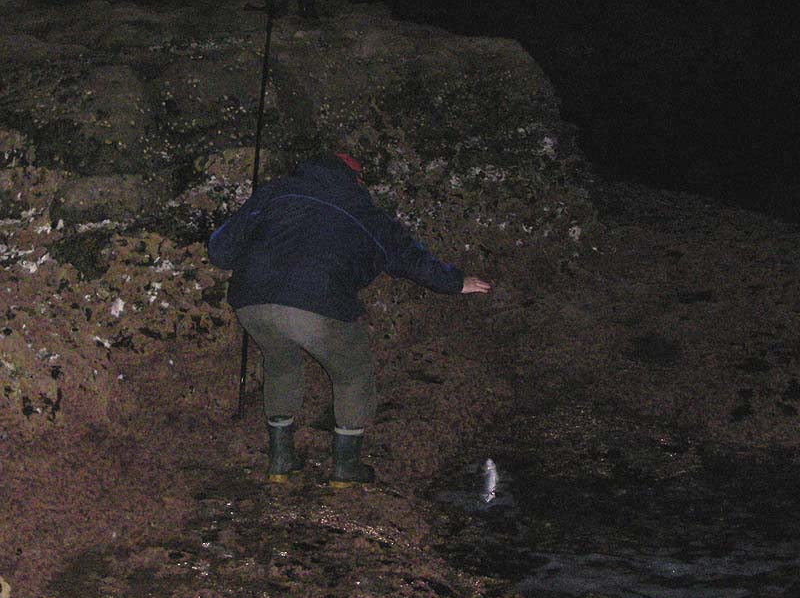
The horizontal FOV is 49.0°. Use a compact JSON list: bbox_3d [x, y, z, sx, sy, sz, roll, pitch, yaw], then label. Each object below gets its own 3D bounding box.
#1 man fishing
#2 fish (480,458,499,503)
[{"bbox_3d":[-0.270,0.080,4.279,1.038,1.552,1.048,7,12,33],"label":"man fishing"},{"bbox_3d":[0.448,0.909,4.400,0.065,0.230,0.042,-4,11,-20],"label":"fish"}]

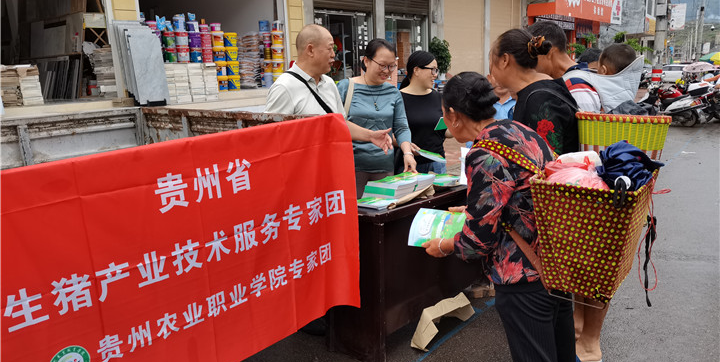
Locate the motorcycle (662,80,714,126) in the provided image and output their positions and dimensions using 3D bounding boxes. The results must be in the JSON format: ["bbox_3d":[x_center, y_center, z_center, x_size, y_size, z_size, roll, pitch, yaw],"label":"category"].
[{"bbox_3d":[6.558,-1.677,11.148,1.800,1.080,0.720,0,12,12],"label":"motorcycle"}]

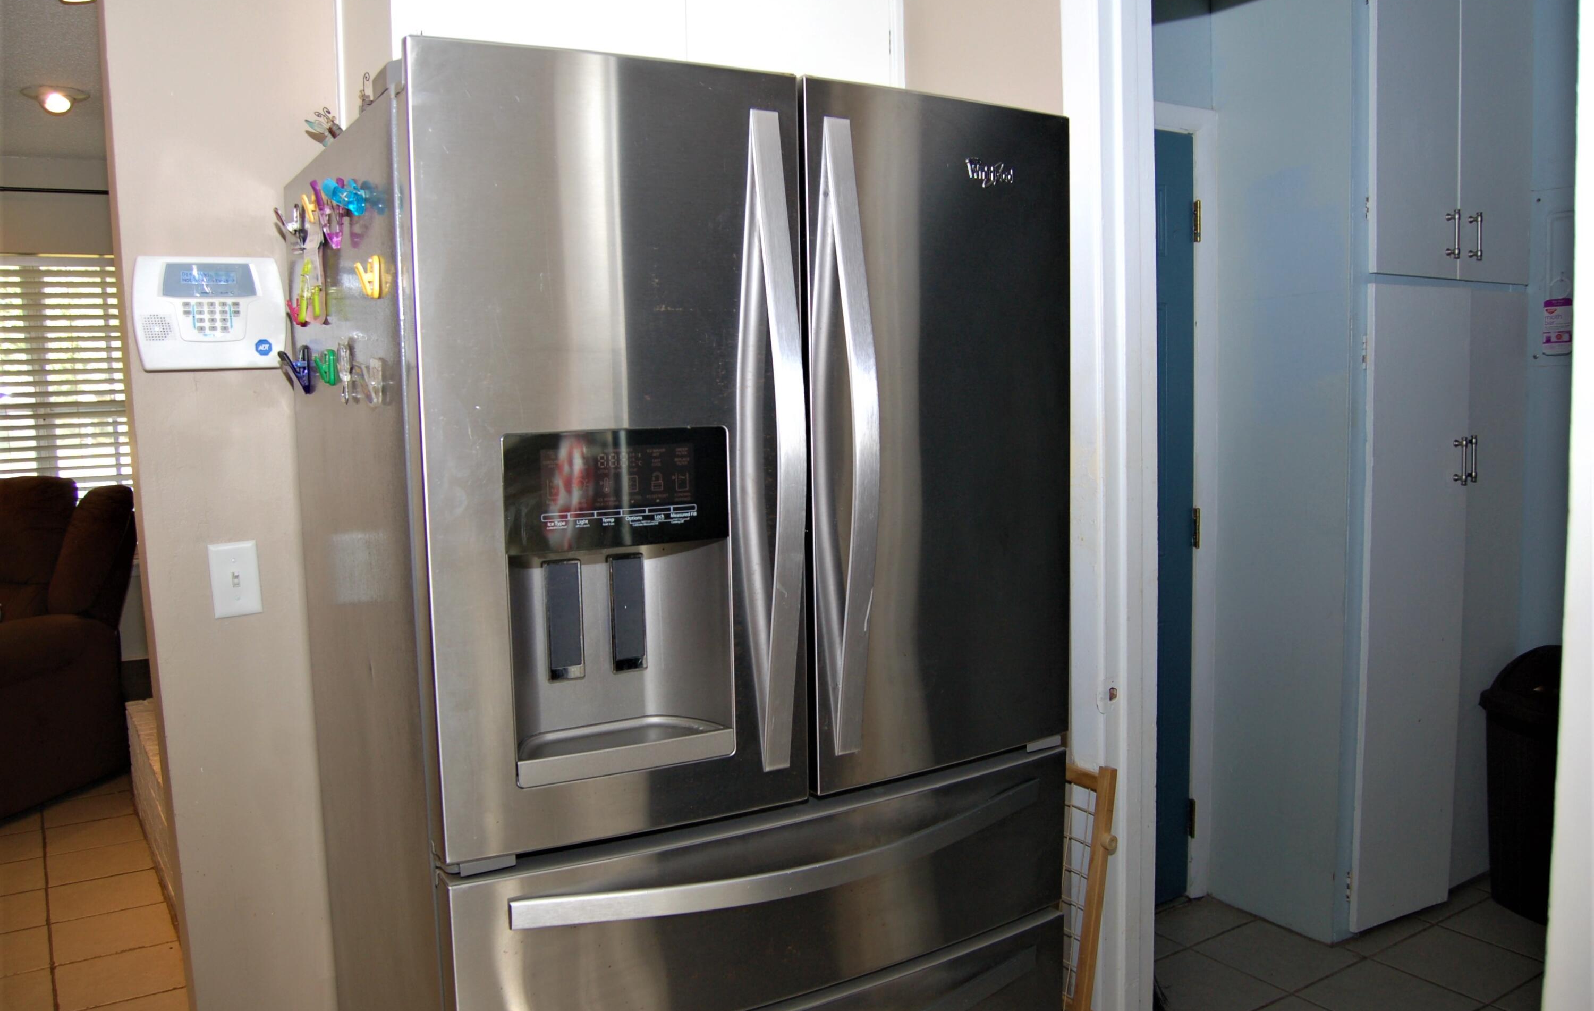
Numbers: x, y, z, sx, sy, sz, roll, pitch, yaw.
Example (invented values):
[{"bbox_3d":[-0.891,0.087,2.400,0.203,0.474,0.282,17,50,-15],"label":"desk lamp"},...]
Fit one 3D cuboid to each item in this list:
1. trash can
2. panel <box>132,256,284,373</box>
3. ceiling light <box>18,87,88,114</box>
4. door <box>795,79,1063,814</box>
[{"bbox_3d":[2.057,0.735,3.152,0.330,0.700,0.350,-4,6,-30],"label":"trash can"},{"bbox_3d":[-0.905,-0.294,1.838,0.209,0.168,0.040,-4,6,-30],"label":"panel"},{"bbox_3d":[-2.379,-1.293,3.832,0.195,0.065,0.195,-4,6,-31],"label":"ceiling light"},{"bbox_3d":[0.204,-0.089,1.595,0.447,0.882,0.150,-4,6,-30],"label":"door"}]

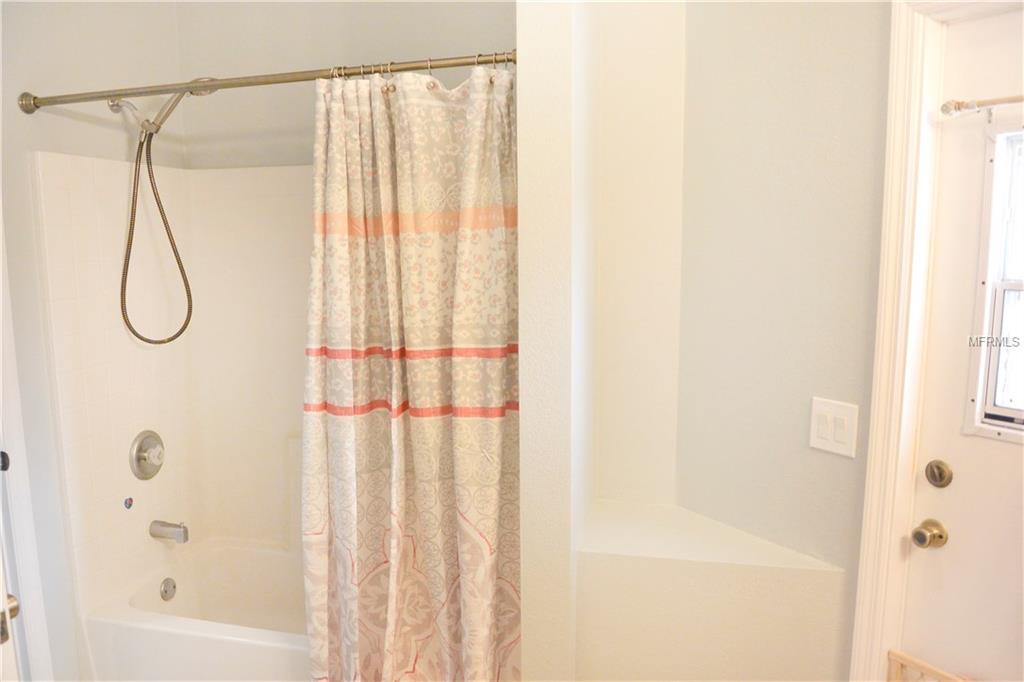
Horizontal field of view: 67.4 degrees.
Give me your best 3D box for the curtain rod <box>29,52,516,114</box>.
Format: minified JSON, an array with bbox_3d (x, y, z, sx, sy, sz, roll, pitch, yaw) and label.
[{"bbox_3d":[-0.681,-0.685,2.032,1.520,0.062,0.062,1,8,16],"label":"curtain rod"}]

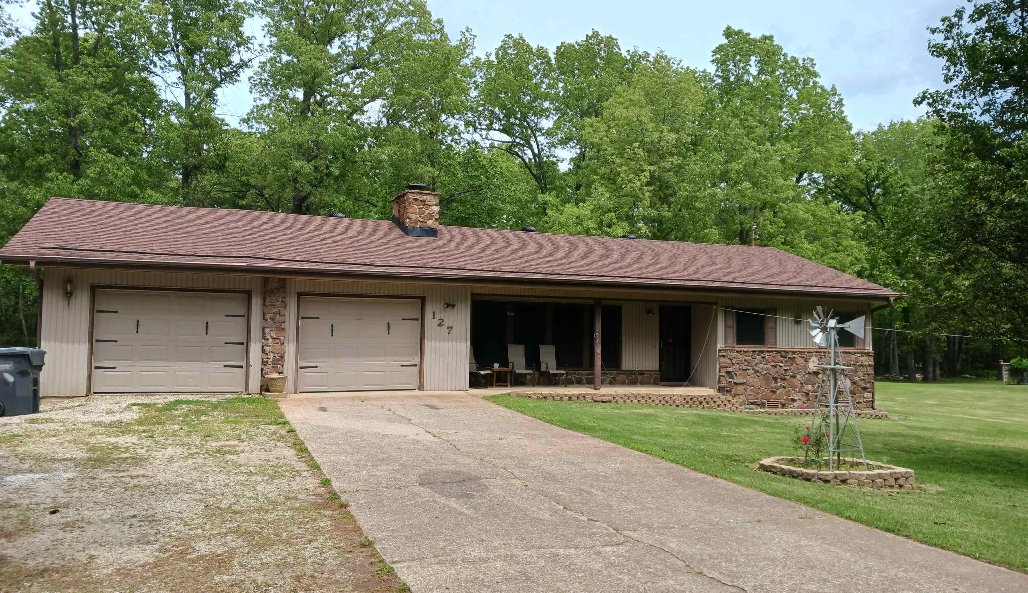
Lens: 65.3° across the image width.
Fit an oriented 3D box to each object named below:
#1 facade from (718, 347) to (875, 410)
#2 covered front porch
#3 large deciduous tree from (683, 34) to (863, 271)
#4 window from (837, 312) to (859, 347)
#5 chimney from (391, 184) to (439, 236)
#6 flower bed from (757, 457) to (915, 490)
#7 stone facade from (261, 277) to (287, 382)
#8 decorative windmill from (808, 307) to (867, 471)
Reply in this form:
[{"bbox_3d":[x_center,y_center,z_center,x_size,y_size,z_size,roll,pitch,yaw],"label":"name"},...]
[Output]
[{"bbox_3d":[7.904,2.296,22.078,5.360,1.730,0.200,2,-3,-21],"label":"facade"},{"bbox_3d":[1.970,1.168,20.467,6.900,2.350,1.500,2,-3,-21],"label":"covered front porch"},{"bbox_3d":[14.620,-5.147,45.253,10.000,20.000,10.000,2,-3,-21],"label":"large deciduous tree"},{"bbox_3d":[9.351,0.942,22.761,1.060,1.000,0.100,2,-3,-21],"label":"window"},{"bbox_3d":[-2.726,-2.326,22.251,0.900,1.550,1.800,2,-3,-21],"label":"chimney"},{"bbox_3d":[4.076,2.315,10.500,1.700,0.240,1.450,2,-3,-21],"label":"flower bed"},{"bbox_3d":[-5.128,0.816,17.105,0.490,2.400,0.150,2,-3,-21],"label":"stone facade"},{"bbox_3d":[4.224,1.188,10.327,0.620,2.130,0.850,2,-3,-18],"label":"decorative windmill"}]

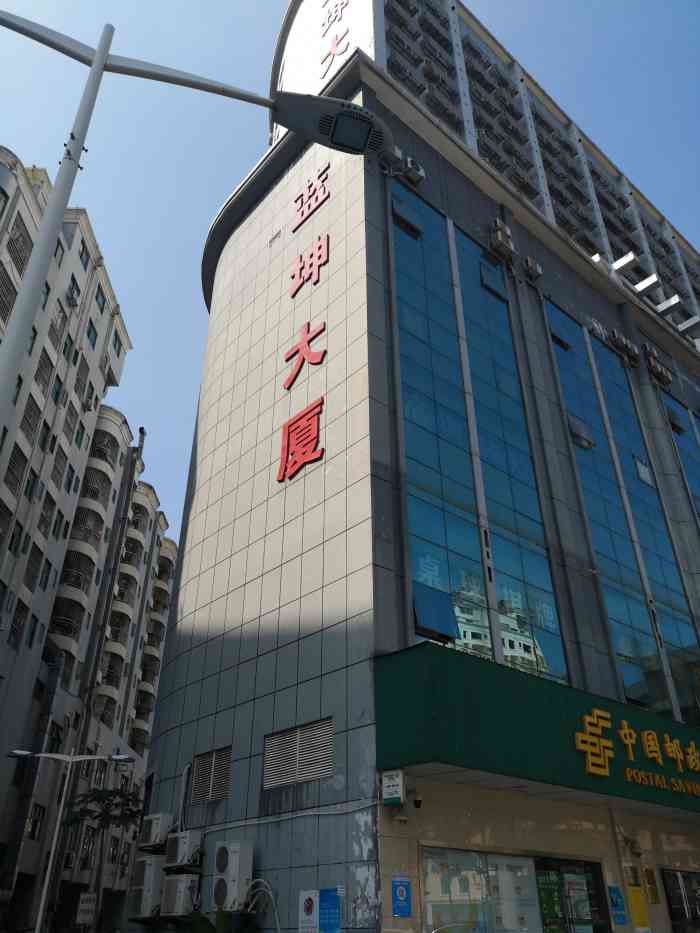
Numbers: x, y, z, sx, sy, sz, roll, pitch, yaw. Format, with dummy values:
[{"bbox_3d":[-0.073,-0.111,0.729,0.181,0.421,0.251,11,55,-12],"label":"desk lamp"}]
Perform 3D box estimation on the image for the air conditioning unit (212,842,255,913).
[{"bbox_3d":[-2.361,8.313,14.758,0.340,1.200,0.940,25,-40,-34],"label":"air conditioning unit"}]

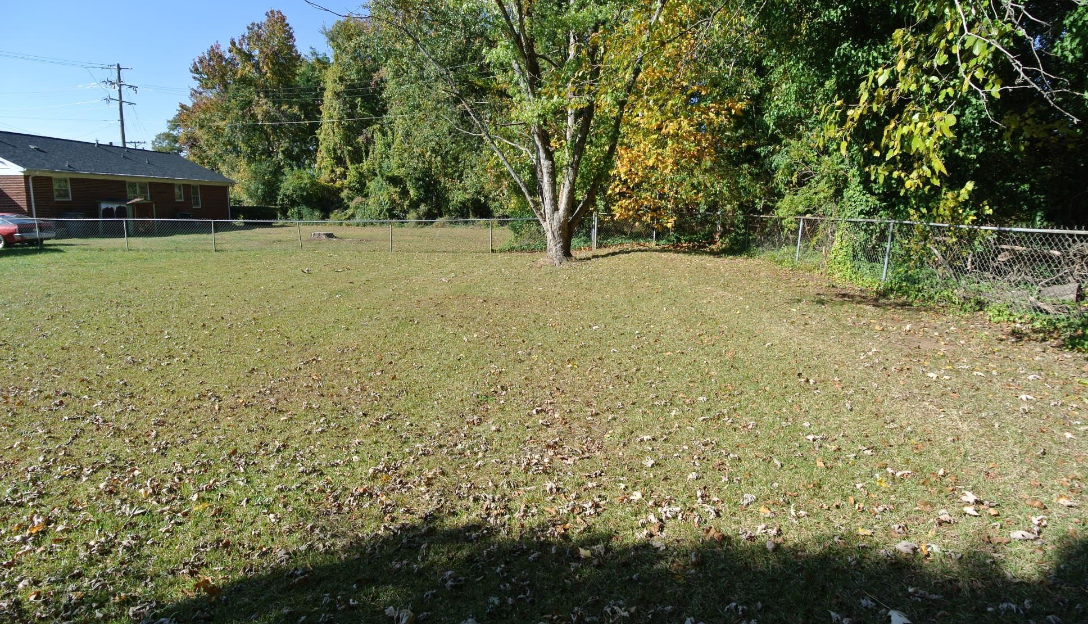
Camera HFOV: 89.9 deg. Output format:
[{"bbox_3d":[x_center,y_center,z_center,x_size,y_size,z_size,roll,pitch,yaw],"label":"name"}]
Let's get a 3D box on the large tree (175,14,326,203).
[{"bbox_3d":[-26.915,-17.451,49.576,14.000,18.400,12.000,0,11,0],"label":"large tree"}]

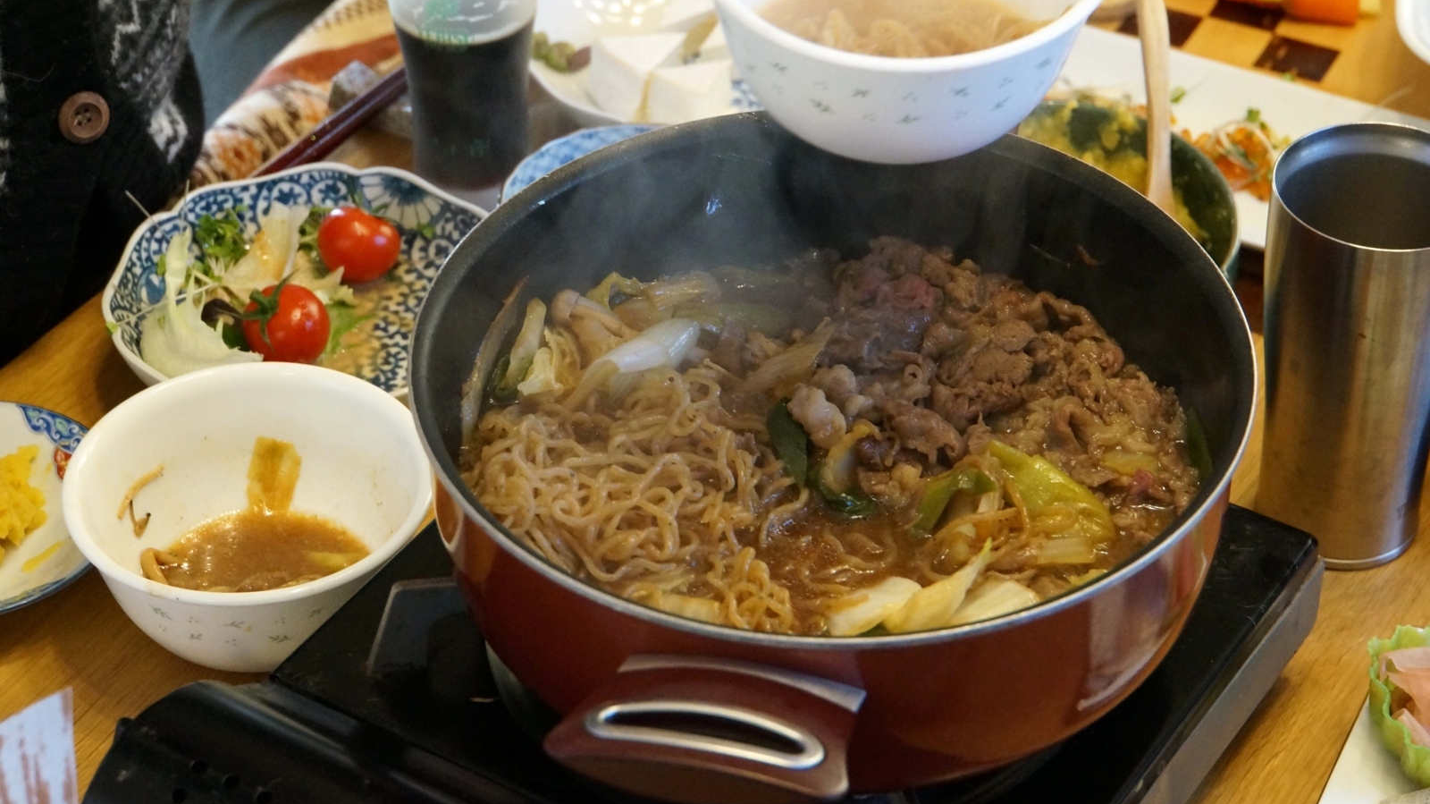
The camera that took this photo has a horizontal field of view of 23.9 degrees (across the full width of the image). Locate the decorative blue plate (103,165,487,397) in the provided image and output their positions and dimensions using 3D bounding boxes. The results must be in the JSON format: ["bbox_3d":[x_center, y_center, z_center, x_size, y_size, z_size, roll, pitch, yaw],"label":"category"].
[{"bbox_3d":[-0.159,-0.032,1.335,0.160,0.040,0.160,-1,40,0],"label":"decorative blue plate"}]

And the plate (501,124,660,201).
[{"bbox_3d":[-0.033,-0.072,1.390,0.112,0.025,0.112,0,40,0],"label":"plate"}]

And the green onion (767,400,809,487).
[{"bbox_3d":[0.027,0.016,1.129,0.014,0.016,0.037,-7,41,-8],"label":"green onion"}]

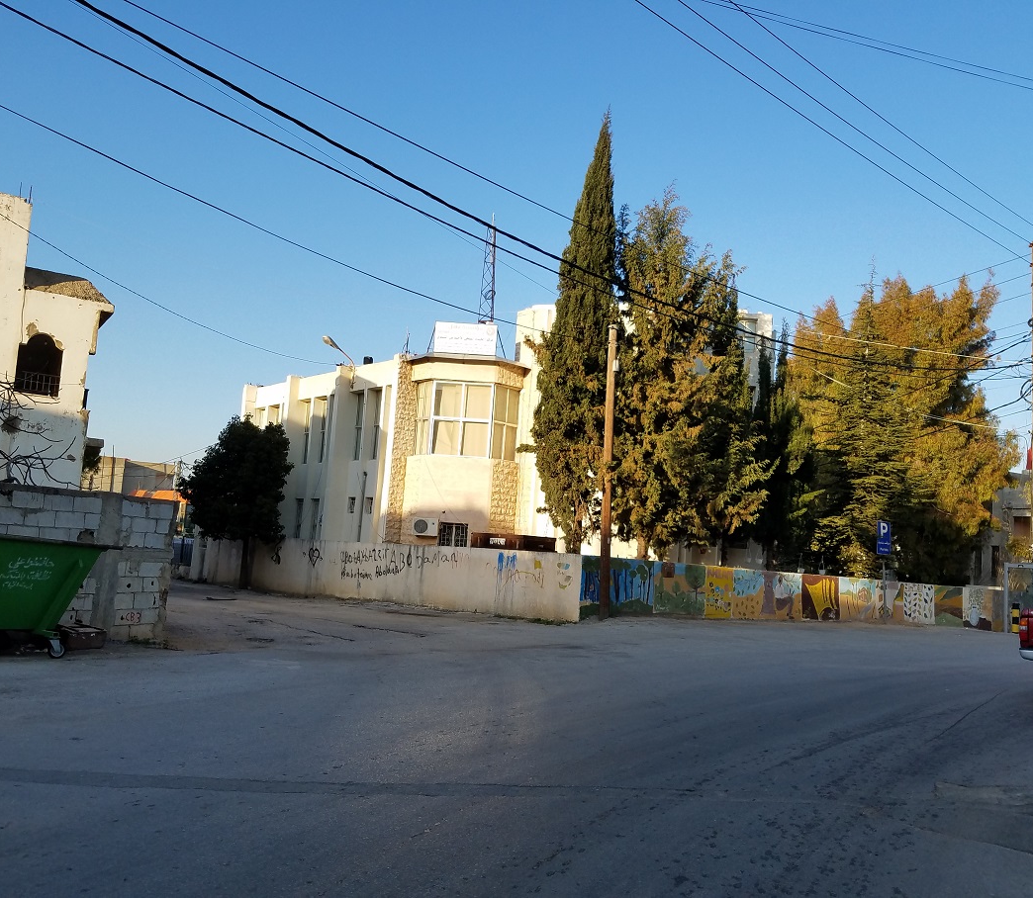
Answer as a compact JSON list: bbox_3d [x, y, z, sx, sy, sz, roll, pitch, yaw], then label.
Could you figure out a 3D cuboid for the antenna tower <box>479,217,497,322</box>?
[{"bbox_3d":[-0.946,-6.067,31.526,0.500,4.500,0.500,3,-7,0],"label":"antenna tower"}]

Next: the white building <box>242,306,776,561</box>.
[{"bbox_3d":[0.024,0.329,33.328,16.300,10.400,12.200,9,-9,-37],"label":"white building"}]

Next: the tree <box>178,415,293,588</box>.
[{"bbox_3d":[-9.545,1.724,30.024,3.800,5.700,3.700,3,-7,0],"label":"tree"}]

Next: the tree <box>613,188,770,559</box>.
[{"bbox_3d":[5.293,-1.511,27.212,4.400,13.100,4.200,3,-7,0],"label":"tree"}]

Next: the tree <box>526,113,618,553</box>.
[{"bbox_3d":[1.672,-2.666,25.747,2.400,14.600,2.400,3,-7,0],"label":"tree"}]

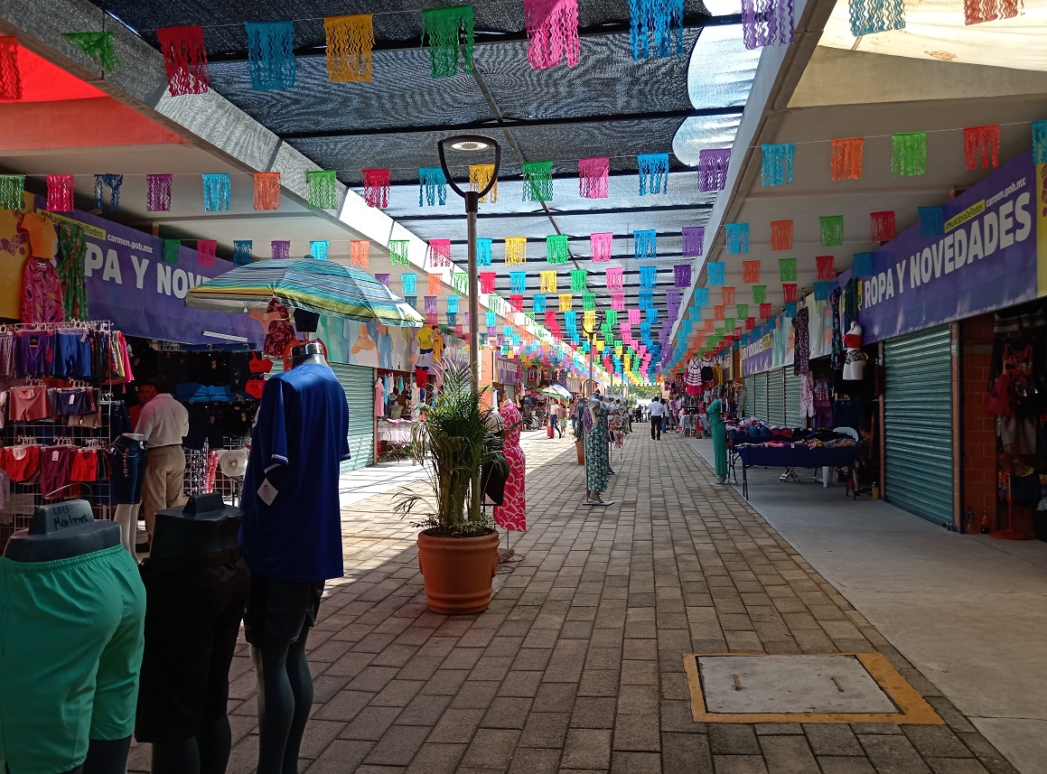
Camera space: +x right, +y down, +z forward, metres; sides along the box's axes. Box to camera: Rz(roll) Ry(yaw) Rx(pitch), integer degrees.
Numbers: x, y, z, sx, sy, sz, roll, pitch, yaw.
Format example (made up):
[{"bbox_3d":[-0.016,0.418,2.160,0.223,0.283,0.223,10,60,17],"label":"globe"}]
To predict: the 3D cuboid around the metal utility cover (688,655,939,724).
[{"bbox_3d":[1.365,1.489,4.057,1.080,0.040,1.010,0,-1,5],"label":"metal utility cover"}]

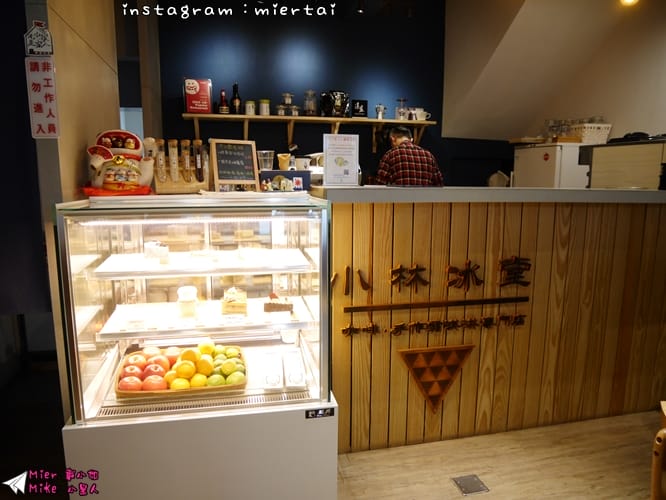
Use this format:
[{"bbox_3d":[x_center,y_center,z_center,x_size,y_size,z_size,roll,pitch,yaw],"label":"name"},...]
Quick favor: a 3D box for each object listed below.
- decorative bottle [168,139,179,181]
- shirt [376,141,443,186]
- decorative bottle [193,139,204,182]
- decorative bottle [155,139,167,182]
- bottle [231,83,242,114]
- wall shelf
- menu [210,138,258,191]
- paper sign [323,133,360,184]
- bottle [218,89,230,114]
[{"bbox_3d":[-0.649,-0.365,1.885,0.036,0.174,0.036,-2,10,-14],"label":"decorative bottle"},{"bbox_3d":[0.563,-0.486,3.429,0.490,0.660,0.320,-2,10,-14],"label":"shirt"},{"bbox_3d":[-0.554,-0.369,1.920,0.036,0.174,0.036,-2,10,-14],"label":"decorative bottle"},{"bbox_3d":[-0.694,-0.360,1.870,0.036,0.174,0.036,-2,10,-14],"label":"decorative bottle"},{"bbox_3d":[-0.785,-1.210,3.732,0.080,0.260,0.080,-2,10,-12],"label":"bottle"},{"bbox_3d":[-0.151,-0.970,3.919,2.104,0.270,0.220,-2,10,-12],"label":"wall shelf"},{"bbox_3d":[-0.414,-0.355,1.950,0.185,0.220,0.110,-3,10,-21],"label":"menu"},{"bbox_3d":[0.035,-0.380,1.960,0.151,0.215,0.040,-1,10,-10],"label":"paper sign"},{"bbox_3d":[-0.875,-1.180,3.718,0.083,0.205,0.083,-2,10,-12],"label":"bottle"}]

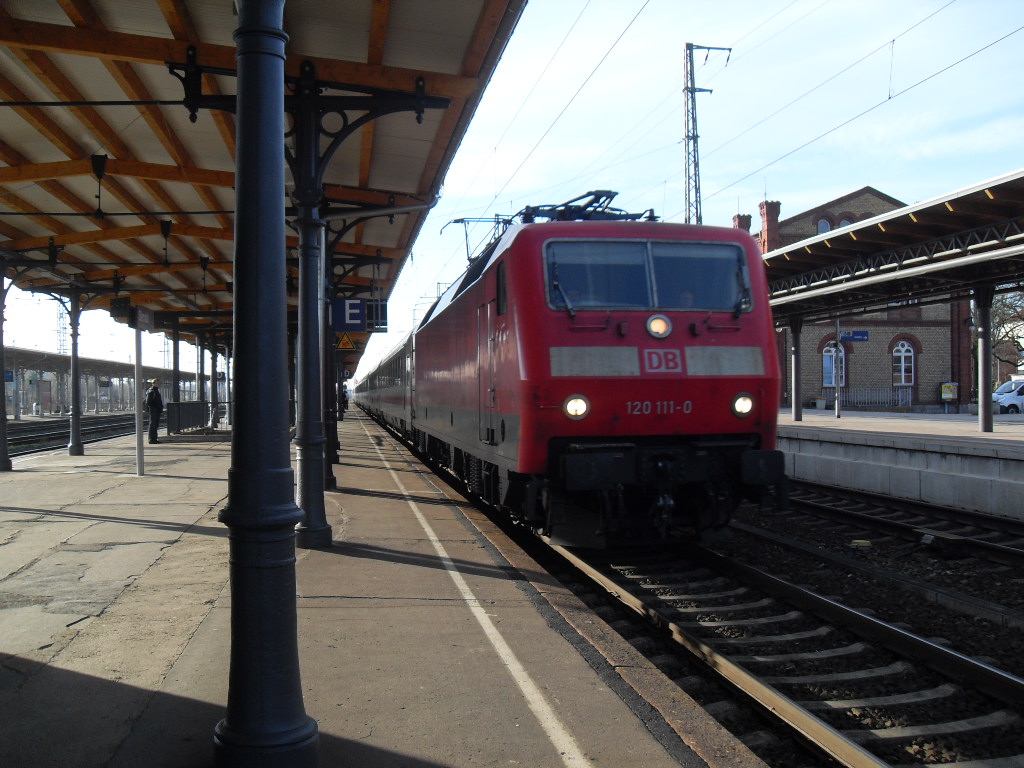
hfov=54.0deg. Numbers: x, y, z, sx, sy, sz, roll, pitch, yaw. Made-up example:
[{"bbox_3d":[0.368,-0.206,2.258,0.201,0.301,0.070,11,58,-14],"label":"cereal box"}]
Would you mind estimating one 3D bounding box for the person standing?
[{"bbox_3d":[-9.930,0.757,28.000,0.480,1.810,0.520,-1,-1,-9],"label":"person standing"}]

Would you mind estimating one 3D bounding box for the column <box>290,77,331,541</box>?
[{"bbox_3d":[-1.778,-0.705,8.900,0.370,4.240,0.370,-1,-1,-9],"label":"column"}]

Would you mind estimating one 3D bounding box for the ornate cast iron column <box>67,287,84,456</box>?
[{"bbox_3d":[-10.401,-0.315,24.000,0.370,4.080,0.370,-1,-1,-9],"label":"ornate cast iron column"}]

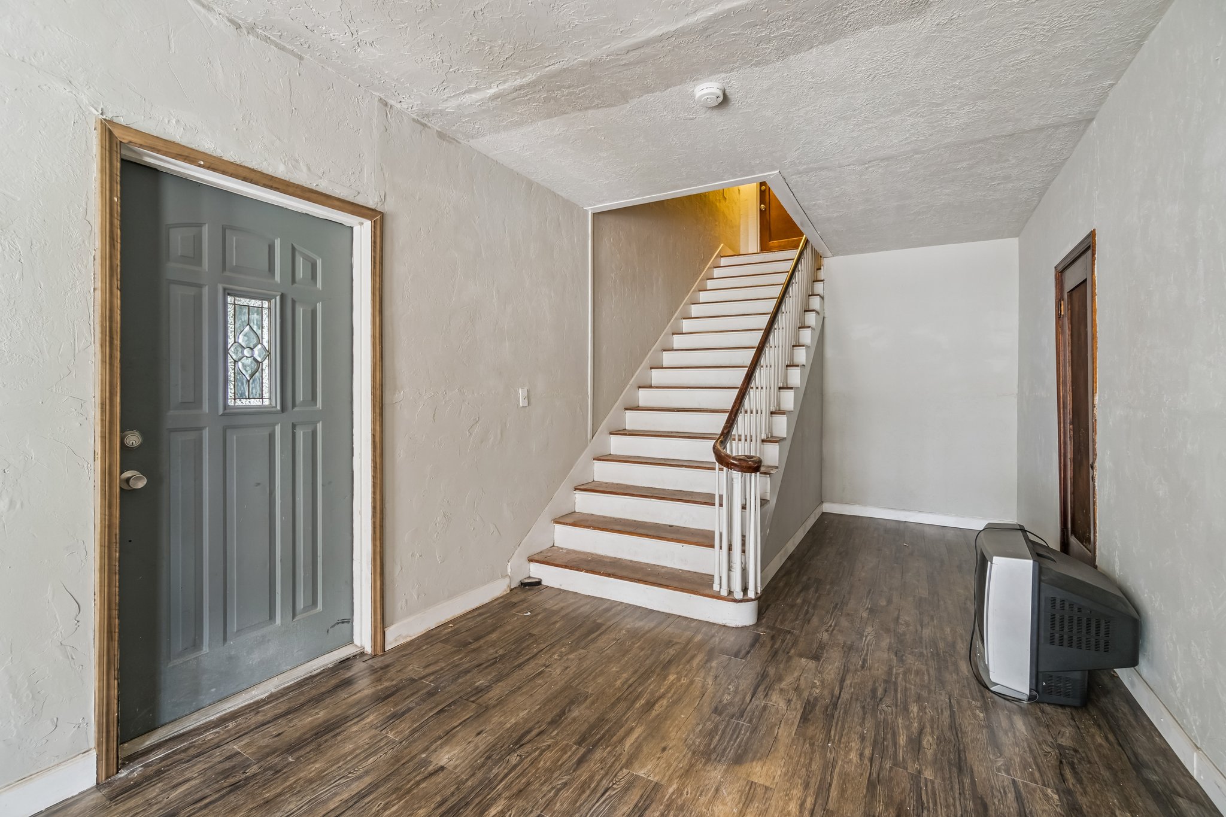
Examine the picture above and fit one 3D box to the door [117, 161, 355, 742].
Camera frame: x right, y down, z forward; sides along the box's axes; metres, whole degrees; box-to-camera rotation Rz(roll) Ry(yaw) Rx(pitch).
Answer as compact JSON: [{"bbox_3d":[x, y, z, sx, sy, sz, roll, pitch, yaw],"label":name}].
[{"bbox_3d":[-1.522,0.141,2.148,0.045,2.059,0.894,1,1,31],"label":"door"}]

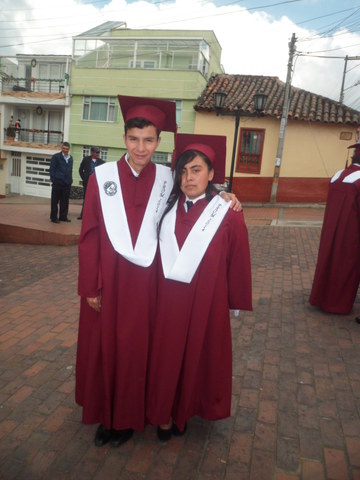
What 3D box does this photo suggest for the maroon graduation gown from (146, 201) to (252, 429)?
[{"bbox_3d":[0.127,0.410,1.981,0.560,1.285,0.400,7,9,6],"label":"maroon graduation gown"}]

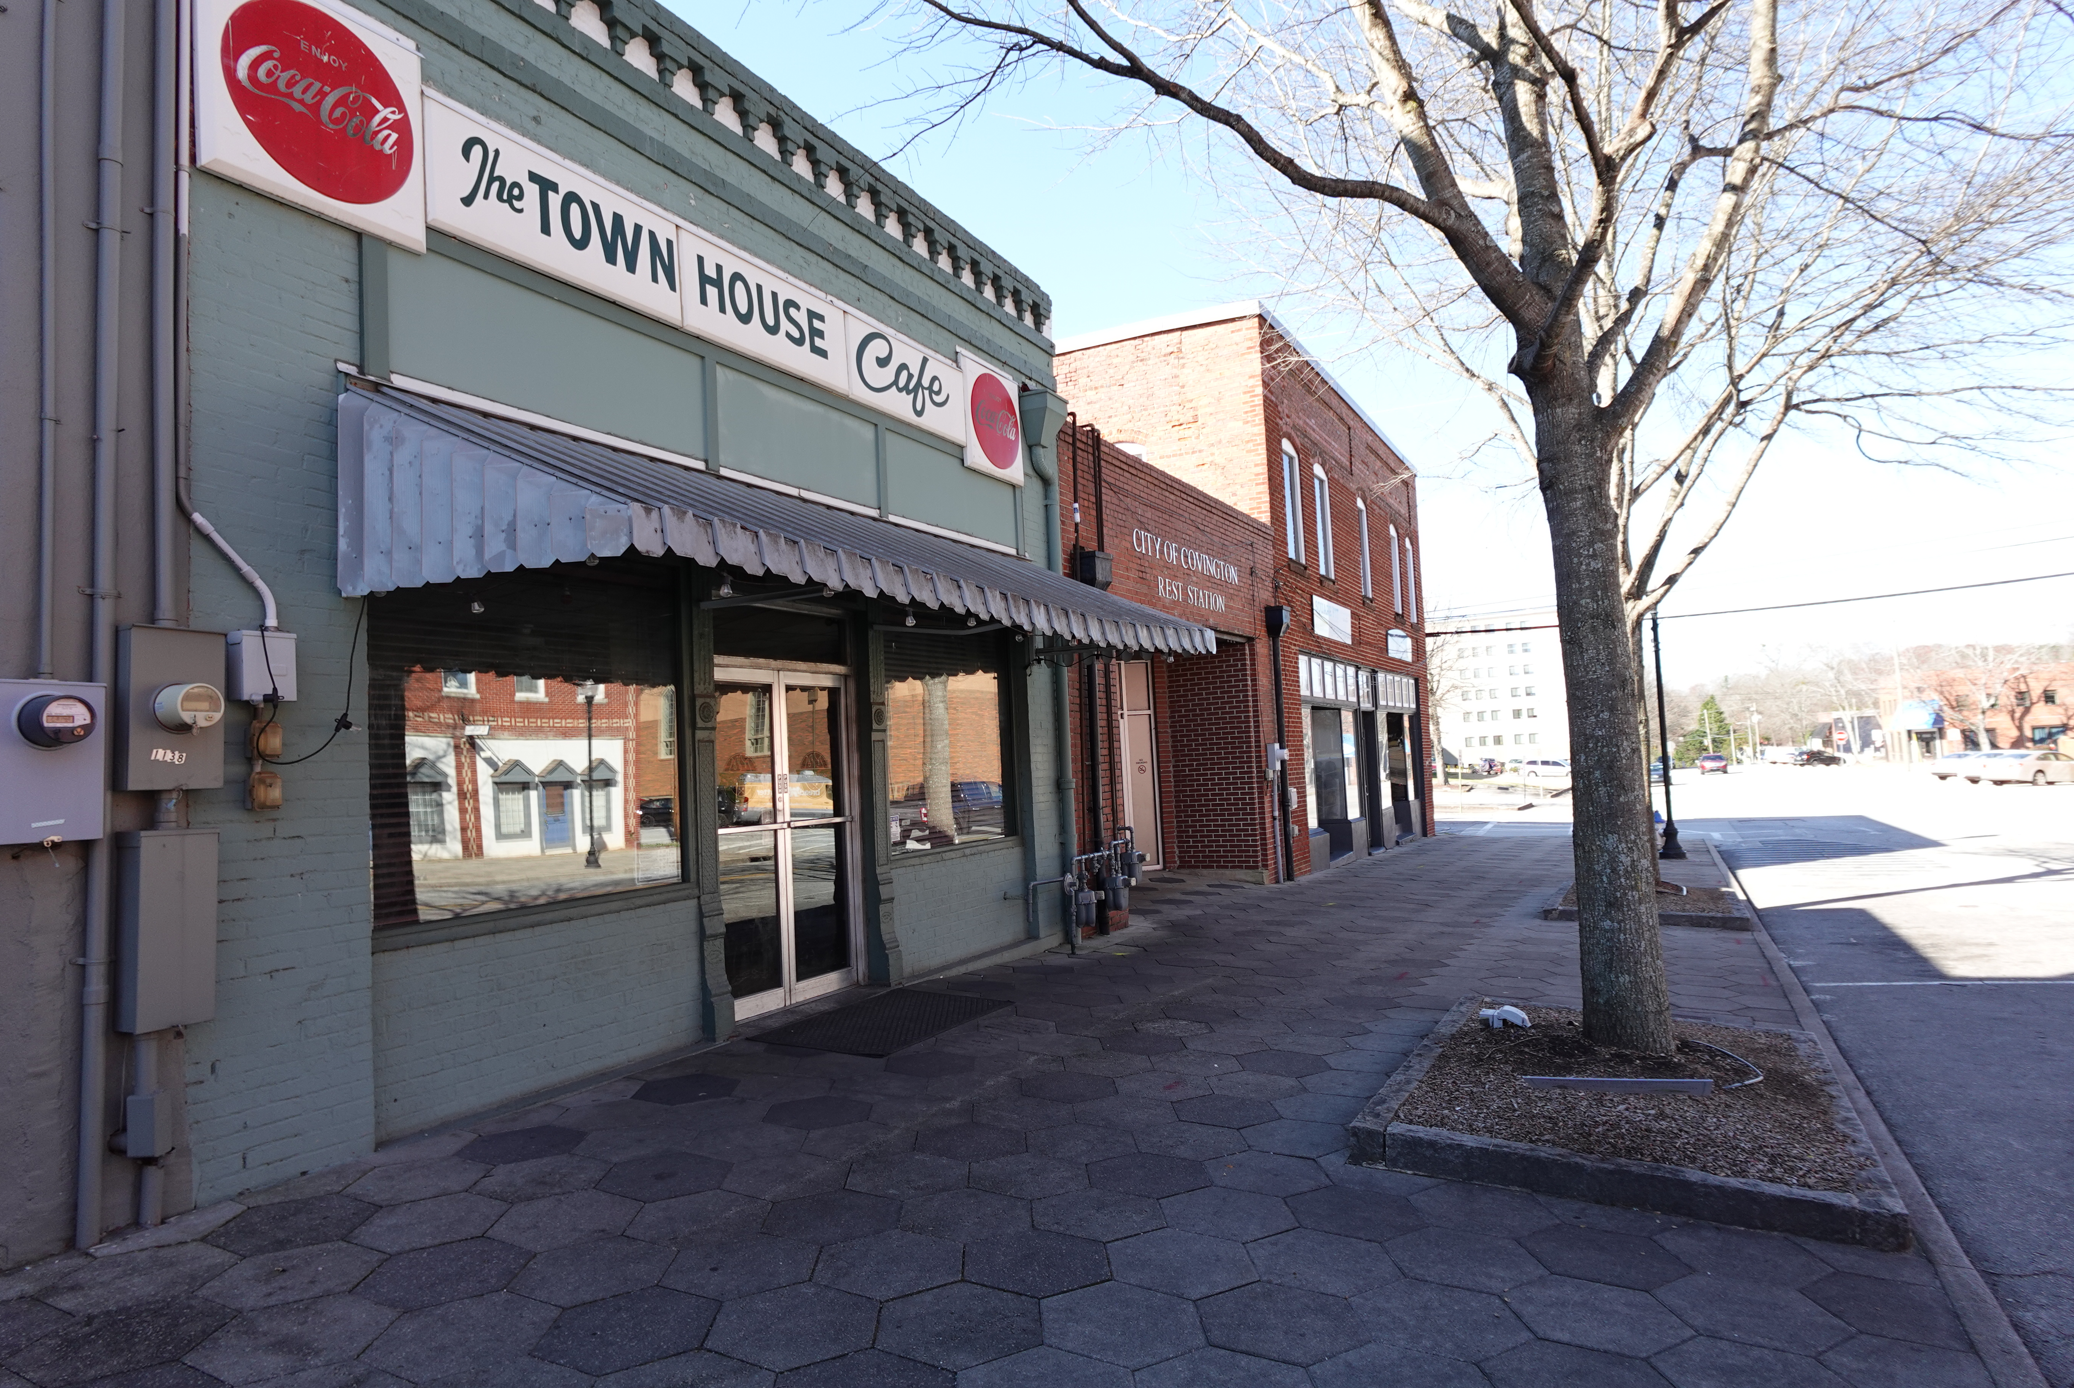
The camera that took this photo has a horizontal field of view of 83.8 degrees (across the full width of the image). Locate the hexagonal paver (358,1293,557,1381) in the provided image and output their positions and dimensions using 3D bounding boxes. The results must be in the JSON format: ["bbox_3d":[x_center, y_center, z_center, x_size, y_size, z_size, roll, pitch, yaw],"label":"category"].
[{"bbox_3d":[-1.597,1.810,3.226,0.457,0.060,0.520,0,-3,-2],"label":"hexagonal paver"}]

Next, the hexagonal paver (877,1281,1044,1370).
[{"bbox_3d":[-0.217,1.811,3.278,0.455,0.055,0.525,0,-3,-2],"label":"hexagonal paver"}]

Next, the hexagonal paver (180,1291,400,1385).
[{"bbox_3d":[-2.060,1.808,3.212,0.457,0.060,0.520,0,-3,-2],"label":"hexagonal paver"}]

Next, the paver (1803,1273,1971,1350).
[{"bbox_3d":[2.487,1.836,3.418,0.400,0.060,0.459,-1,-3,28],"label":"paver"}]

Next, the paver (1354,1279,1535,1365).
[{"bbox_3d":[1.152,1.815,3.320,0.455,0.060,0.525,0,-4,-2],"label":"paver"}]

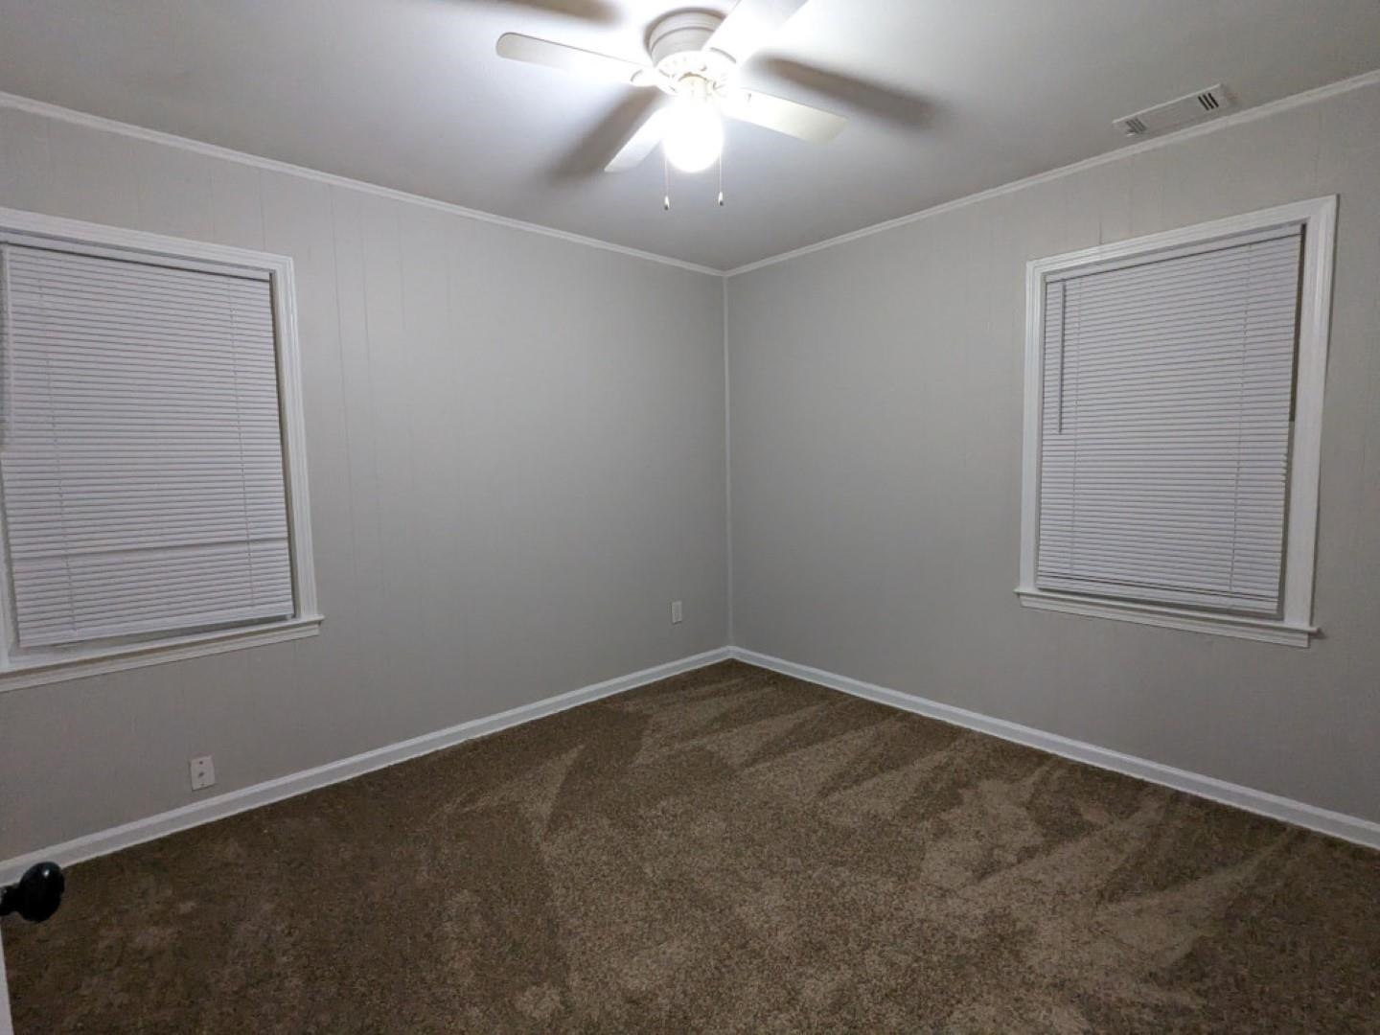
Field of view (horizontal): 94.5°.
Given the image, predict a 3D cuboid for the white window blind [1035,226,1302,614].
[{"bbox_3d":[1.786,-0.335,2.463,0.045,1.316,0.778,-6,7,-42],"label":"white window blind"}]

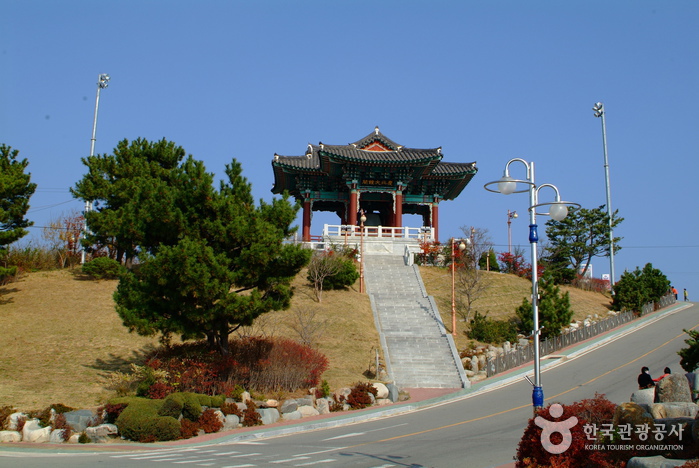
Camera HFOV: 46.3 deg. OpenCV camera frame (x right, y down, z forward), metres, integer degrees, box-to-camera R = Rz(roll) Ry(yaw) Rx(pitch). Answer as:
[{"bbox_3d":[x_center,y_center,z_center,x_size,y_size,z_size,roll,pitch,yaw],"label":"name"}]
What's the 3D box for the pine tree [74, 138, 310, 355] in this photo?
[{"bbox_3d":[-6.387,0.750,35.000,9.000,8.800,7.600,1,-13,0],"label":"pine tree"}]

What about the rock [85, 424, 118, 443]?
[{"bbox_3d":[-9.355,7.526,30.800,1.200,0.649,0.900,5,-14,-16],"label":"rock"}]

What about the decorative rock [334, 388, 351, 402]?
[{"bbox_3d":[-0.313,7.219,36.500,0.725,0.603,0.600,1,-13,0],"label":"decorative rock"}]

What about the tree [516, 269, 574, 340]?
[{"bbox_3d":[11.702,4.261,49.000,3.101,3.760,3.300,-2,-13,13],"label":"tree"}]

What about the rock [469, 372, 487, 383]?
[{"bbox_3d":[6.584,7.382,42.000,0.889,0.514,0.600,0,-12,0],"label":"rock"}]

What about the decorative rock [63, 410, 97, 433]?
[{"bbox_3d":[-10.515,7.264,31.800,1.206,0.910,0.900,5,-14,-17],"label":"decorative rock"}]

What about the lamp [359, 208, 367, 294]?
[{"bbox_3d":[0.877,1.042,53.124,0.420,5.495,0.850,2,-12,-8],"label":"lamp"}]

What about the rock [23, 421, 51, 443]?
[{"bbox_3d":[-11.692,7.378,30.500,1.004,0.822,0.850,0,-12,0],"label":"rock"}]

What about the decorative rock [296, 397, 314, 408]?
[{"bbox_3d":[-1.649,6.315,30.600,0.654,0.450,0.520,1,-13,0],"label":"decorative rock"}]

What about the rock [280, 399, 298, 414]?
[{"bbox_3d":[-2.227,6.401,30.300,0.648,0.594,0.560,1,-13,0],"label":"rock"}]

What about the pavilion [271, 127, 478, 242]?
[{"bbox_3d":[1.709,-3.415,69.592,16.290,9.200,16.290,1,-12,-4],"label":"pavilion"}]

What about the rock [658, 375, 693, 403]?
[{"bbox_3d":[8.558,4.097,21.494,0.910,0.796,0.700,0,-12,0],"label":"rock"}]

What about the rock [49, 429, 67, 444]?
[{"bbox_3d":[-11.015,7.639,30.800,0.599,0.591,0.600,5,-14,-18],"label":"rock"}]

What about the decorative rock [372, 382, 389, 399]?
[{"bbox_3d":[1.279,6.459,33.700,0.641,0.660,0.600,1,-13,0],"label":"decorative rock"}]

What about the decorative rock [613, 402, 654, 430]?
[{"bbox_3d":[5.913,3.814,16.997,0.848,0.612,0.720,1,-13,0],"label":"decorative rock"}]

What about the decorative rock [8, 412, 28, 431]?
[{"bbox_3d":[-11.554,6.545,28.500,0.677,0.628,0.600,1,-13,0],"label":"decorative rock"}]

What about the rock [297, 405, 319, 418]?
[{"bbox_3d":[-1.790,7.565,34.800,0.900,0.597,0.650,0,-12,0],"label":"rock"}]

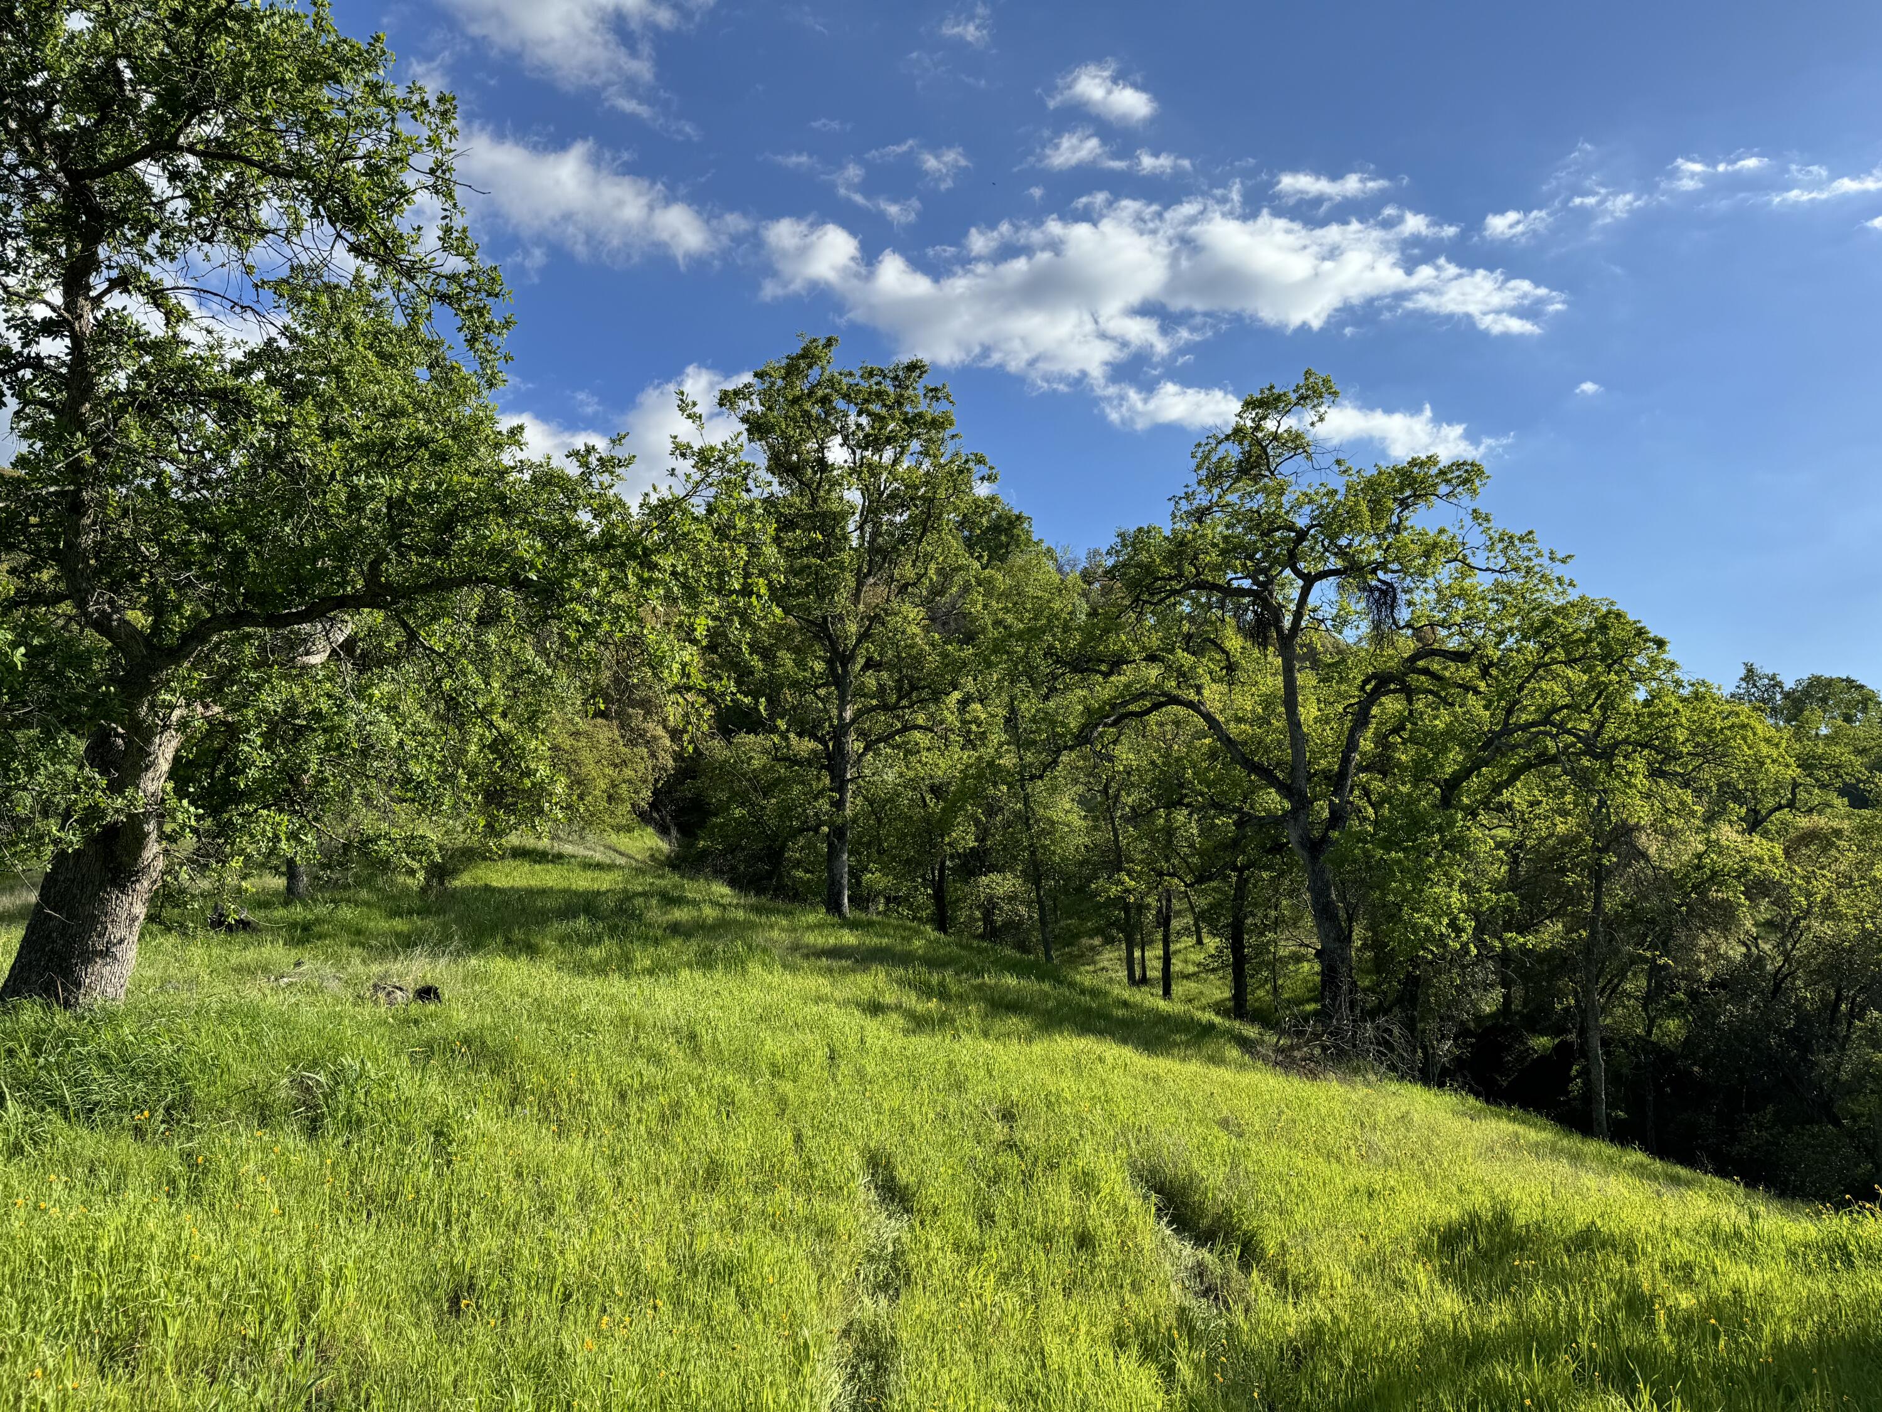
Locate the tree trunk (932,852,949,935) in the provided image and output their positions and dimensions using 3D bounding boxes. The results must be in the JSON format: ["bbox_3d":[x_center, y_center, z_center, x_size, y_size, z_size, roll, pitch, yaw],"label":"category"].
[{"bbox_3d":[-0.019,4.885,34.000,0.410,2.150,0.380,0,-2,0],"label":"tree trunk"}]

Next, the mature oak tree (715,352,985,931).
[{"bbox_3d":[-2.079,-1.792,30.000,6.500,13.350,6.200,0,-2,0],"label":"mature oak tree"}]

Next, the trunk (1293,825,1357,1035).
[{"bbox_3d":[7.646,4.482,26.000,1.150,4.190,0.850,0,-2,0],"label":"trunk"}]

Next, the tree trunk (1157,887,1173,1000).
[{"bbox_3d":[5.756,6.096,33.500,0.340,2.940,0.320,0,-2,0],"label":"tree trunk"}]

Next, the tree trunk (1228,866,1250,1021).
[{"bbox_3d":[7.073,5.676,31.000,0.440,3.630,0.420,0,-2,0],"label":"tree trunk"}]

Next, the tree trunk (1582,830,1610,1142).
[{"bbox_3d":[10.541,4.508,21.000,0.400,5.020,0.360,0,-2,0],"label":"tree trunk"}]

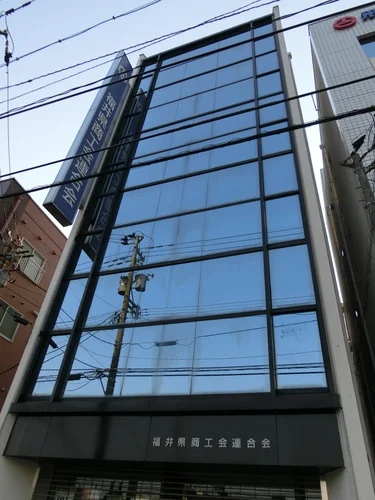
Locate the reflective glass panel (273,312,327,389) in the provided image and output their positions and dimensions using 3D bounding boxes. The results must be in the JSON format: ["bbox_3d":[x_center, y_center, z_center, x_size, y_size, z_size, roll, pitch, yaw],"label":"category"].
[{"bbox_3d":[2.149,1.918,7.016,0.883,1.518,0.070,-9,-41,18],"label":"reflective glass panel"}]

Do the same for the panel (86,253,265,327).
[{"bbox_3d":[-0.387,1.026,8.985,4.606,1.621,0.070,-9,-41,18],"label":"panel"}]

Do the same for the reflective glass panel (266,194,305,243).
[{"bbox_3d":[2.466,-0.794,9.214,0.869,1.532,0.070,-9,-41,18],"label":"reflective glass panel"}]

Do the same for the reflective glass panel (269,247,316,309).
[{"bbox_3d":[2.319,0.573,8.100,0.904,1.608,0.070,-9,-41,18],"label":"reflective glass panel"}]

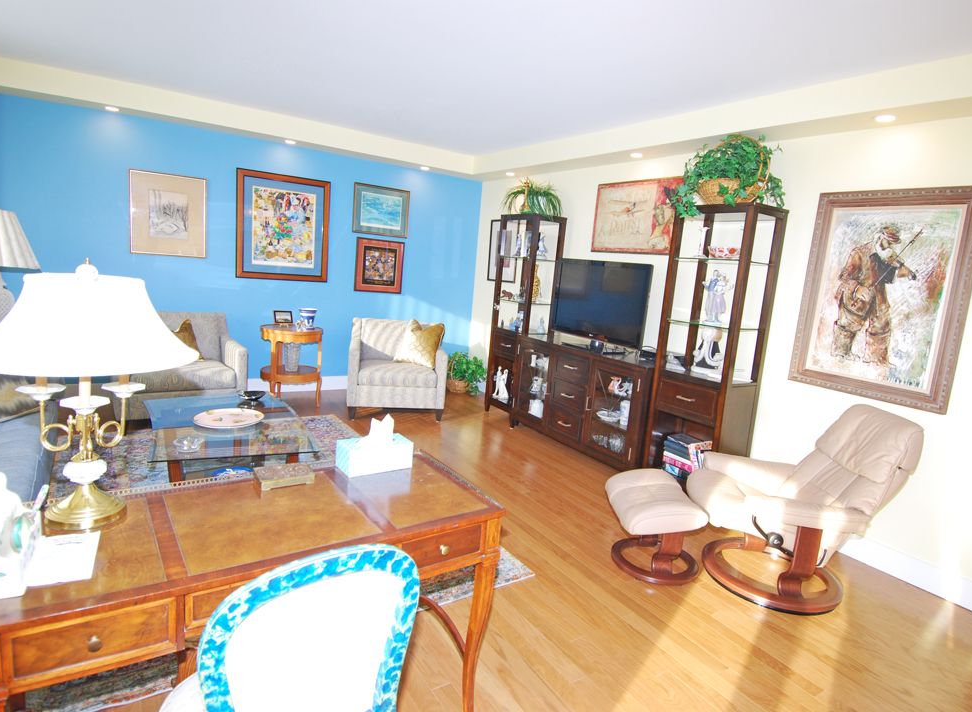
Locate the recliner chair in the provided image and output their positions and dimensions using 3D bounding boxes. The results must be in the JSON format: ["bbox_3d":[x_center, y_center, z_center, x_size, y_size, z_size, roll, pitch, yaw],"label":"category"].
[{"bbox_3d":[1.476,0.685,2.651,0.910,0.920,0.780,6,9,10],"label":"recliner chair"}]

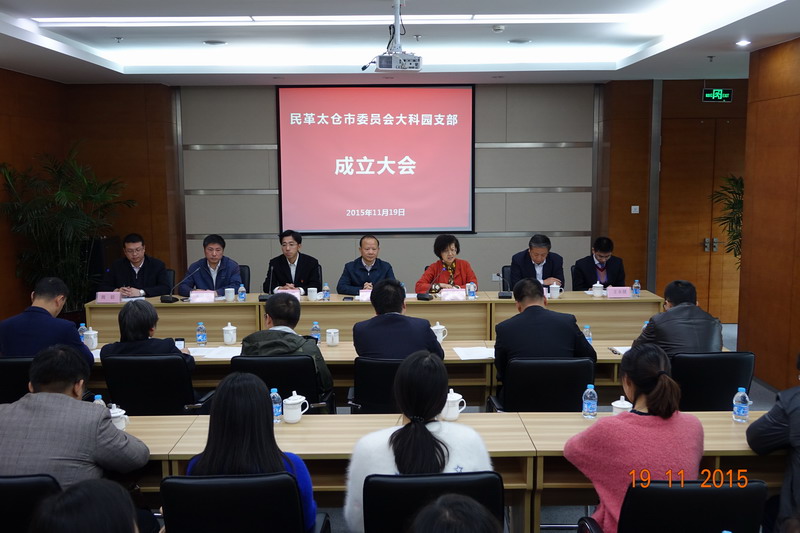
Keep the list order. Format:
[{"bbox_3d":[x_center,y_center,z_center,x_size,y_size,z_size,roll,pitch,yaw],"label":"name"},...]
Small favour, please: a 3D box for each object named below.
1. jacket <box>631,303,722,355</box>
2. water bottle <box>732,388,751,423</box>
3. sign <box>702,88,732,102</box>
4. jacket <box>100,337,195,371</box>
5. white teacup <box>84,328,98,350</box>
[{"bbox_3d":[1.595,0.512,4.617,0.500,0.635,0.520,-2,7,-10],"label":"jacket"},{"bbox_3d":[1.471,0.589,3.447,0.065,0.146,0.065,0,7,0],"label":"water bottle"},{"bbox_3d":[3.511,-1.886,8.836,0.330,0.143,0.030,0,7,0],"label":"sign"},{"bbox_3d":[-1.342,0.636,4.357,0.510,0.561,0.428,-1,8,0],"label":"jacket"},{"bbox_3d":[-2.006,0.464,5.170,0.088,0.140,0.110,0,7,-1],"label":"white teacup"}]

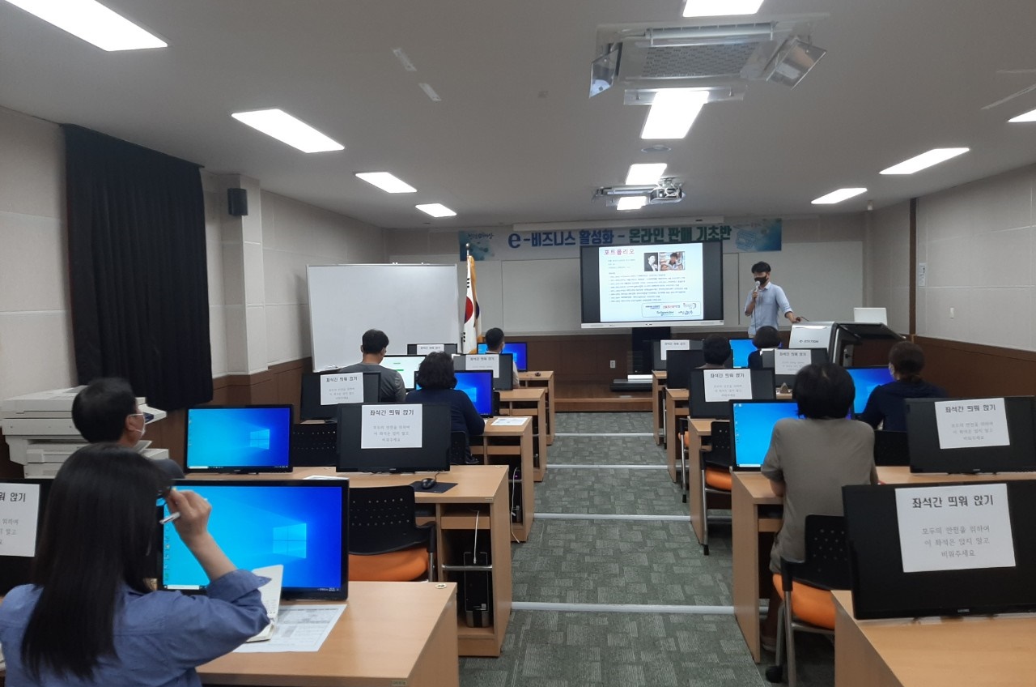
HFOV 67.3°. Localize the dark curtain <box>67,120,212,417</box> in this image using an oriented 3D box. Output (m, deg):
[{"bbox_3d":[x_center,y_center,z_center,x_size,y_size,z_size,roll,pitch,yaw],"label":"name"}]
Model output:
[{"bbox_3d":[-2.717,-0.427,5.739,0.110,1.980,1.690,-1,3,6],"label":"dark curtain"}]

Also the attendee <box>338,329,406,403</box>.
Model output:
[{"bbox_3d":[-1.173,0.564,6.547,0.540,1.320,0.720,-1,4,6],"label":"attendee"}]

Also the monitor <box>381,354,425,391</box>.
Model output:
[{"bbox_3d":[-1.105,0.285,7.109,0.560,0.350,0.100,-1,-1,6],"label":"monitor"}]

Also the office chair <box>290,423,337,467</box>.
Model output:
[{"bbox_3d":[-1.306,0.896,5.208,0.590,0.800,0.560,-1,4,5],"label":"office chair"}]

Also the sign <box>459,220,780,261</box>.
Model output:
[{"bbox_3d":[1.516,-1.572,11.935,4.890,0.475,0.030,-1,4,5],"label":"sign"}]

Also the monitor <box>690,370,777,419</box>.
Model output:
[{"bbox_3d":[1.413,0.335,5.125,0.558,0.355,0.170,-1,4,3],"label":"monitor"}]

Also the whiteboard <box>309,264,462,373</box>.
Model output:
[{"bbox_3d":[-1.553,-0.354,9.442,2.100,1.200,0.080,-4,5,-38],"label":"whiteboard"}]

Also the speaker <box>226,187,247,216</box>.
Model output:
[{"bbox_3d":[-2.373,-1.201,6.622,0.165,0.235,0.155,-3,4,-24],"label":"speaker"}]

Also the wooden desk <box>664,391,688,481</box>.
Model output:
[{"bbox_3d":[2.101,0.754,6.578,1.600,0.705,0.580,-1,3,6],"label":"wooden desk"}]

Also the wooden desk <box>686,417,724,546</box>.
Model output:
[{"bbox_3d":[1.939,0.849,4.948,1.600,0.705,0.580,-1,3,6],"label":"wooden desk"}]

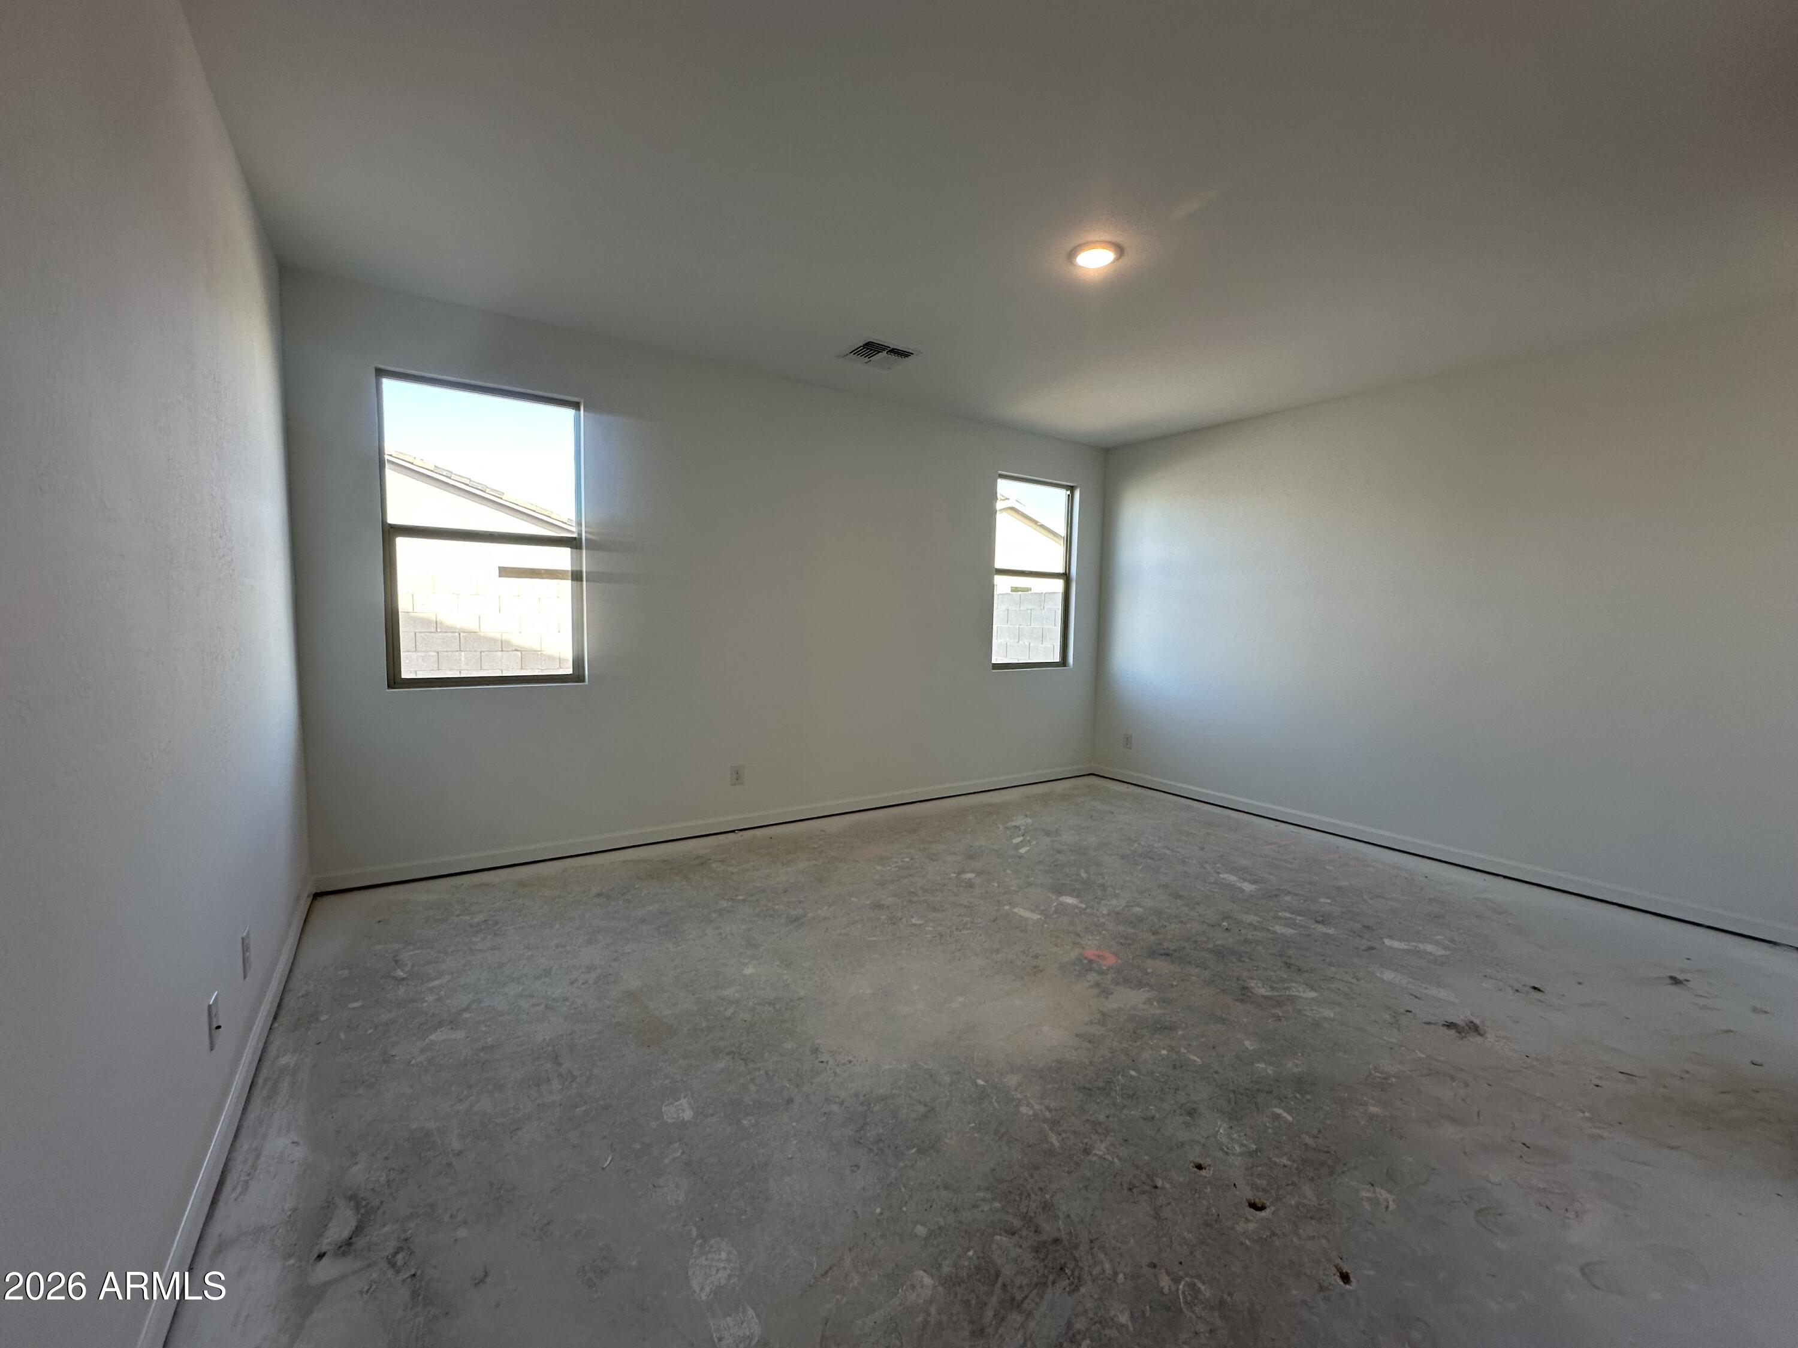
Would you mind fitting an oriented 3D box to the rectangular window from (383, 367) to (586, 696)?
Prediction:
[{"bbox_3d":[-2.077,-0.680,3.683,0.880,1.480,0.100,-2,6,-34],"label":"rectangular window"}]

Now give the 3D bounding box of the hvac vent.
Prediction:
[{"bbox_3d":[-0.108,-1.755,4.024,0.360,0.025,0.360,-2,6,-34],"label":"hvac vent"}]

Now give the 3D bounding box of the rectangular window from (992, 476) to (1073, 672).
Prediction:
[{"bbox_3d":[1.069,-0.779,5.810,0.880,1.480,0.100,-2,6,-34],"label":"rectangular window"}]

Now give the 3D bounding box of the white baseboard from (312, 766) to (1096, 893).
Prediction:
[{"bbox_3d":[-0.507,0.899,4.841,5.329,0.088,0.016,-2,6,-34],"label":"white baseboard"}]

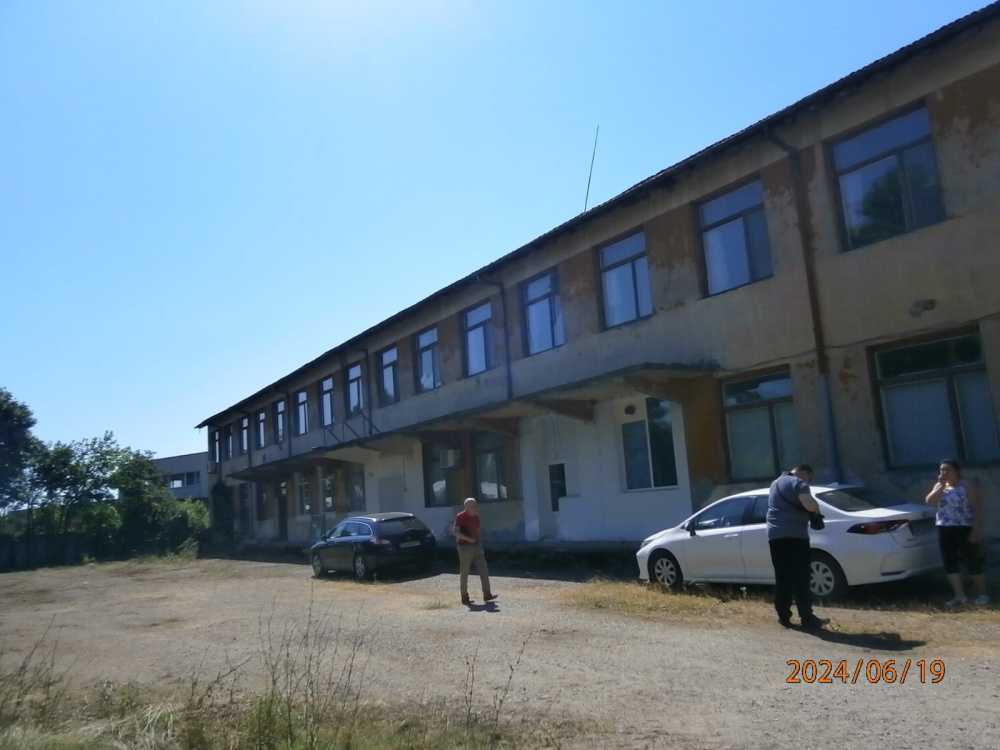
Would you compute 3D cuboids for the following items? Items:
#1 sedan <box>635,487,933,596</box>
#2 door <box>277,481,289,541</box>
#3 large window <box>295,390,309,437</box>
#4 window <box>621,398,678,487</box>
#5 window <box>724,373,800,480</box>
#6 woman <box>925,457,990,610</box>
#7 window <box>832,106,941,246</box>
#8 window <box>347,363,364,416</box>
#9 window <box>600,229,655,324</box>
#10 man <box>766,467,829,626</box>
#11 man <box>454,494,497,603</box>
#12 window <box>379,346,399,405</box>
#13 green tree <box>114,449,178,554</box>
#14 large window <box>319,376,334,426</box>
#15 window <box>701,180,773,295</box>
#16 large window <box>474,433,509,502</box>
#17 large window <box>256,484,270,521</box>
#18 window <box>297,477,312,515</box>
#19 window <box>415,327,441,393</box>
[{"bbox_3d":[4.056,2.497,11.340,1.800,1.450,4.630,3,-12,-35],"label":"sedan"},{"bbox_3d":[-10.999,6.929,38.312,0.150,2.970,1.670,5,-13,-34],"label":"door"},{"bbox_3d":[-9.580,1.819,36.842,0.160,2.240,1.790,5,-13,-34],"label":"large window"},{"bbox_3d":[3.430,1.606,17.298,0.140,2.040,1.590,5,-13,-34],"label":"window"},{"bbox_3d":[4.837,0.995,13.974,0.130,1.860,1.620,3,-12,-34],"label":"window"},{"bbox_3d":[5.434,1.841,8.942,0.560,1.665,0.480,-11,-12,36],"label":"woman"},{"bbox_3d":[6.748,-3.366,13.064,0.160,2.060,1.700,5,-13,-34],"label":"window"},{"bbox_3d":[-5.585,0.576,28.970,0.130,1.840,1.480,3,-12,-34],"label":"window"},{"bbox_3d":[2.787,-2.121,16.762,0.130,1.840,1.480,3,-12,-34],"label":"window"},{"bbox_3d":[3.205,1.824,8.093,0.560,1.702,0.520,0,-10,-18],"label":"man"},{"bbox_3d":[-0.388,2.759,11.881,0.520,1.623,0.480,-9,-11,29],"label":"man"},{"bbox_3d":[-3.967,0.037,26.612,0.130,1.840,1.480,3,-12,-34],"label":"window"},{"bbox_3d":[-20.473,7.384,43.500,3.800,6.000,3.800,5,-13,-34],"label":"green tree"},{"bbox_3d":[-7.794,1.242,34.242,0.160,2.230,1.750,5,-13,-34],"label":"large window"},{"bbox_3d":[4.570,-2.640,14.652,0.130,1.900,1.620,3,-12,-34],"label":"window"},{"bbox_3d":[-0.258,2.597,20.937,0.130,1.820,1.480,3,-12,-34],"label":"large window"},{"bbox_3d":[-11.977,6.466,38.021,0.130,1.700,1.700,3,-12,-34],"label":"large window"},{"bbox_3d":[-8.642,5.333,33.162,0.130,1.650,1.600,3,-12,-34],"label":"window"},{"bbox_3d":[-2.368,-0.487,24.710,0.130,1.900,1.620,3,-12,-34],"label":"window"}]

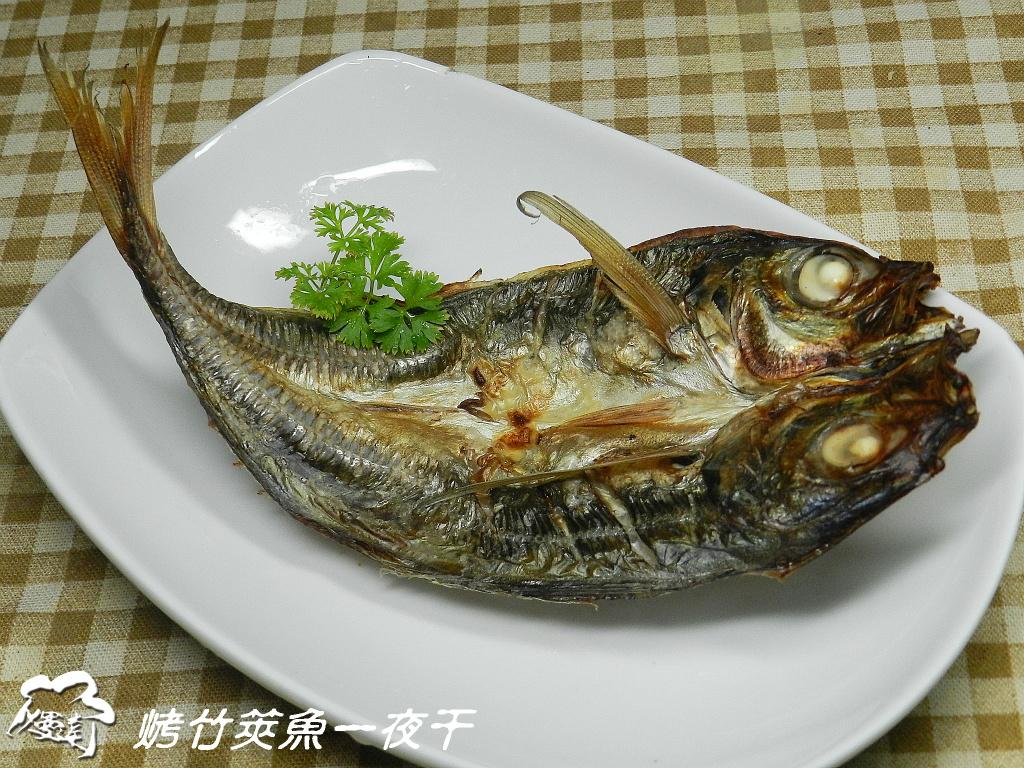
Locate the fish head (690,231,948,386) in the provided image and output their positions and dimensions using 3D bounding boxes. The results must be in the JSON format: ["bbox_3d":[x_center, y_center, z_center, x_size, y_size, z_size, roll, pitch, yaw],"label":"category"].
[{"bbox_3d":[0.073,-0.017,0.420,0.061,0.022,0.039,0,49,7],"label":"fish head"}]

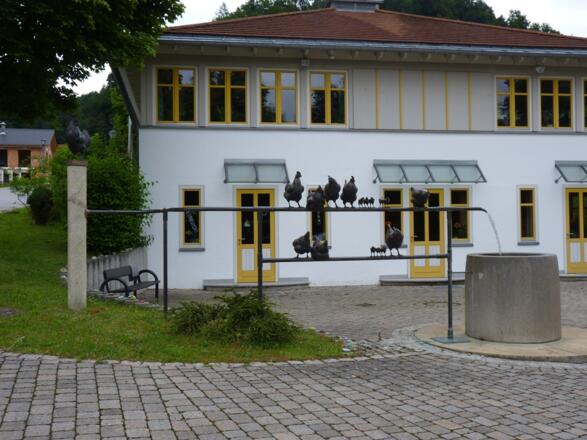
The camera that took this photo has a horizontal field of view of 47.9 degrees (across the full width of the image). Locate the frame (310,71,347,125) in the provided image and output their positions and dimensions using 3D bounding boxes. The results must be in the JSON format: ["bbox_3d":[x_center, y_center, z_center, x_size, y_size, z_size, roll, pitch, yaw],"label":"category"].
[{"bbox_3d":[0.843,-2.958,16.019,0.907,1.306,0.120,-1,0,-10],"label":"frame"}]

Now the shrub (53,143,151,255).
[{"bbox_3d":[-3.775,-0.364,13.000,1.850,2.100,1.900,-1,0,-10],"label":"shrub"}]

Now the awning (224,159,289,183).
[{"bbox_3d":[-0.870,-1.153,15.426,1.485,0.590,0.550,-1,0,-10],"label":"awning"}]

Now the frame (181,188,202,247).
[{"bbox_3d":[-2.377,-0.064,15.424,0.457,1.341,0.120,-1,0,-10],"label":"frame"}]

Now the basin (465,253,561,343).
[{"bbox_3d":[2.805,0.962,8.454,1.153,1.034,1.153,-1,0,0],"label":"basin"}]

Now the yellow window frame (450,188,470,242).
[{"bbox_3d":[4.252,-0.142,16.937,0.515,1.350,0.100,-1,-1,-10],"label":"yellow window frame"}]

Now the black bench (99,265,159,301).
[{"bbox_3d":[-2.953,1.250,12.088,0.560,0.760,1.643,-1,-1,7],"label":"black bench"}]

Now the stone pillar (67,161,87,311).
[{"bbox_3d":[-3.072,0.223,9.400,0.260,2.128,0.260,-1,0,-10],"label":"stone pillar"}]

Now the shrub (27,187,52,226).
[{"bbox_3d":[-6.505,-0.373,17.000,0.750,1.000,0.750,-1,-1,0],"label":"shrub"}]

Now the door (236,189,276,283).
[{"bbox_3d":[-0.874,0.373,15.685,0.949,2.232,0.120,-1,0,-10],"label":"door"}]

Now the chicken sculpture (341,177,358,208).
[{"bbox_3d":[0.685,-0.338,8.050,0.190,0.383,0.280,0,0,-24],"label":"chicken sculpture"}]

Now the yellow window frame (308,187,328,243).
[{"bbox_3d":[0.620,-0.120,16.328,0.499,1.366,0.100,-1,-1,-10],"label":"yellow window frame"}]

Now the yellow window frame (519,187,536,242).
[{"bbox_3d":[6.108,-0.157,17.248,0.486,1.383,0.100,-1,-1,-10],"label":"yellow window frame"}]

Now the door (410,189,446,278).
[{"bbox_3d":[3.393,0.330,16.787,0.941,2.279,0.100,-1,-1,-10],"label":"door"}]

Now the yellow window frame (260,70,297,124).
[{"bbox_3d":[-0.353,-2.938,15.808,0.895,1.298,0.120,-1,0,-10],"label":"yellow window frame"}]

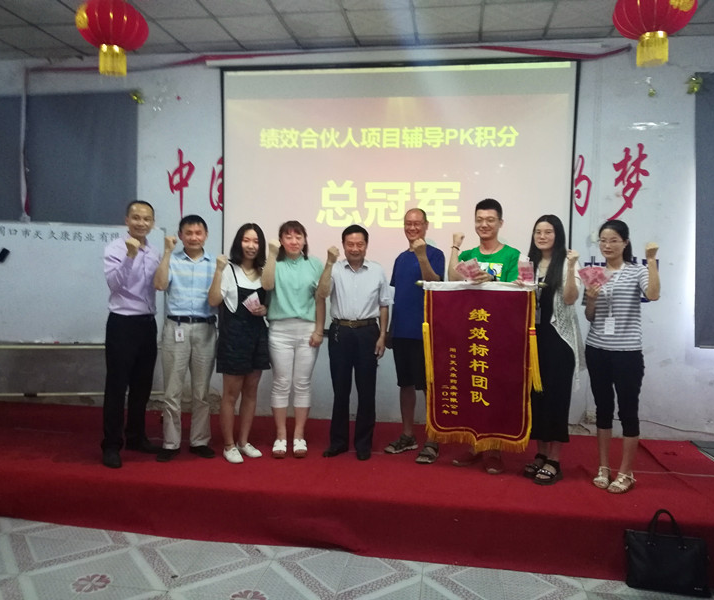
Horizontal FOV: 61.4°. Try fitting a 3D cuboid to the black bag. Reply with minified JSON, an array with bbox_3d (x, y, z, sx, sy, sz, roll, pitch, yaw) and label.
[{"bbox_3d":[1.635,1.300,3.154,0.391,0.407,0.100,2,3,17],"label":"black bag"}]

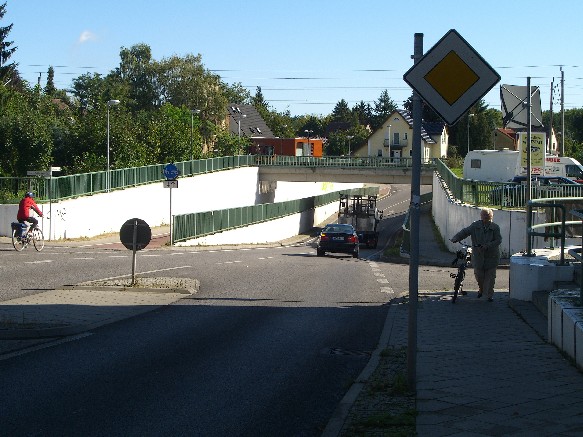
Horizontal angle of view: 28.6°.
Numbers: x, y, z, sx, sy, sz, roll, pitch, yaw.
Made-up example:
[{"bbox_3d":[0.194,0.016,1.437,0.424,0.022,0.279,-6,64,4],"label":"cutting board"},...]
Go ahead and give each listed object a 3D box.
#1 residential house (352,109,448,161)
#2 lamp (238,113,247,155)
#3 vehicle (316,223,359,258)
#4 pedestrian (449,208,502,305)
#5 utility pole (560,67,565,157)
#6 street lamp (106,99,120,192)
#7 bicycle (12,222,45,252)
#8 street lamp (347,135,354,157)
[{"bbox_3d":[18.000,-13.100,189.500,13.200,8.800,11.000,1,0,17],"label":"residential house"},{"bbox_3d":[-4.680,-7.400,110.000,0.700,5.050,0.250,0,0,6],"label":"lamp"},{"bbox_3d":[2.150,0.980,51.000,1.760,1.430,4.500,0,0,2],"label":"vehicle"},{"bbox_3d":[3.410,0.660,21.100,0.930,1.700,1.750,0,0,7],"label":"pedestrian"},{"bbox_3d":[29.600,-11.200,125.000,0.350,10.800,0.350,0,0,0],"label":"utility pole"},{"bbox_3d":[-9.840,-3.990,63.500,0.750,5.100,0.250,0,0,6],"label":"street lamp"},{"bbox_3d":[-7.960,0.470,34.600,0.600,1.070,1.800,1,0,20],"label":"bicycle"},{"bbox_3d":[9.900,-11.700,190.000,1.250,4.700,0.300,0,0,0],"label":"street lamp"}]

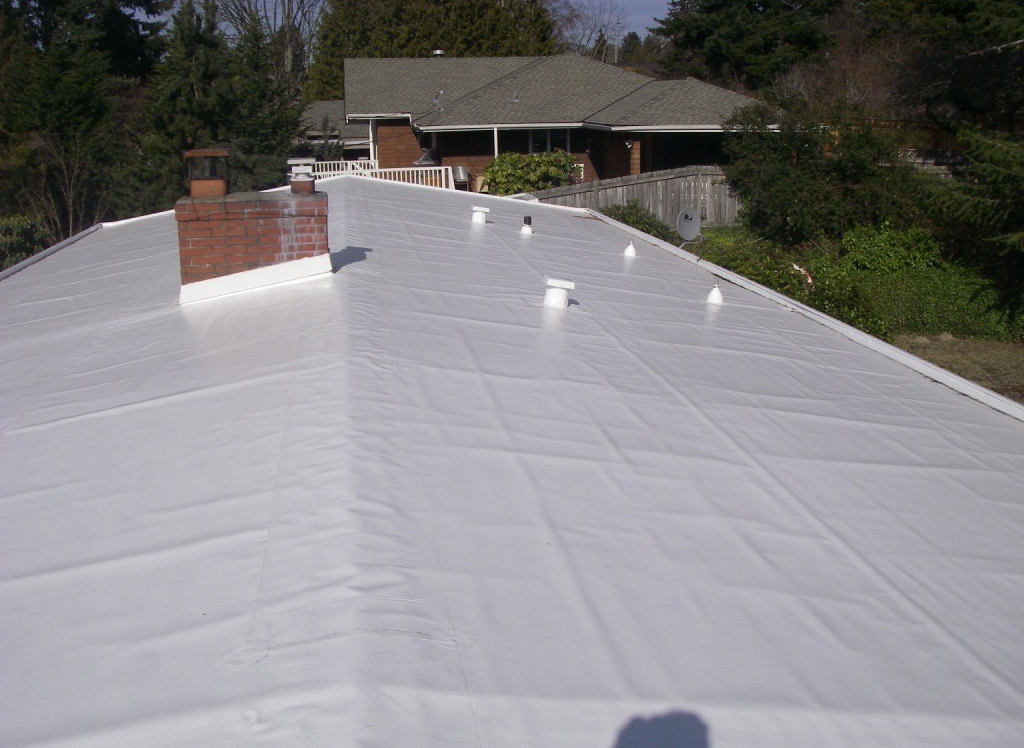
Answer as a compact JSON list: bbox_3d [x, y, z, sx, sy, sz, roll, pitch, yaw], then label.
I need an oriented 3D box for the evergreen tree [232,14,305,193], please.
[{"bbox_3d":[-7.802,-8.410,36.779,2.500,6.400,2.500,-3,14,-8],"label":"evergreen tree"}]

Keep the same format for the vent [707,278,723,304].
[{"bbox_3d":[1.991,-0.826,11.065,0.160,0.250,0.160,-3,14,-8],"label":"vent"}]

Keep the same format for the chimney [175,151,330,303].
[{"bbox_3d":[-2.260,-1.346,9.957,1.285,1.274,0.680,-3,14,-8],"label":"chimney"}]

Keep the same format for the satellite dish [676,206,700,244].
[{"bbox_3d":[2.599,-2.182,16.375,0.460,0.510,0.200,-10,5,-33],"label":"satellite dish"}]

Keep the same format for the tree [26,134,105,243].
[{"bbox_3d":[-10.297,-3.988,26.390,1.900,3.200,1.800,-3,14,-8],"label":"tree"}]

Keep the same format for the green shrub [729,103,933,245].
[{"bbox_3d":[8.173,-5.233,29.438,4.900,3.600,3.900,-3,14,-8],"label":"green shrub"}]

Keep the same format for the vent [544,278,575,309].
[{"bbox_3d":[0.396,-0.698,9.459,0.235,0.240,0.235,6,13,-10],"label":"vent"}]

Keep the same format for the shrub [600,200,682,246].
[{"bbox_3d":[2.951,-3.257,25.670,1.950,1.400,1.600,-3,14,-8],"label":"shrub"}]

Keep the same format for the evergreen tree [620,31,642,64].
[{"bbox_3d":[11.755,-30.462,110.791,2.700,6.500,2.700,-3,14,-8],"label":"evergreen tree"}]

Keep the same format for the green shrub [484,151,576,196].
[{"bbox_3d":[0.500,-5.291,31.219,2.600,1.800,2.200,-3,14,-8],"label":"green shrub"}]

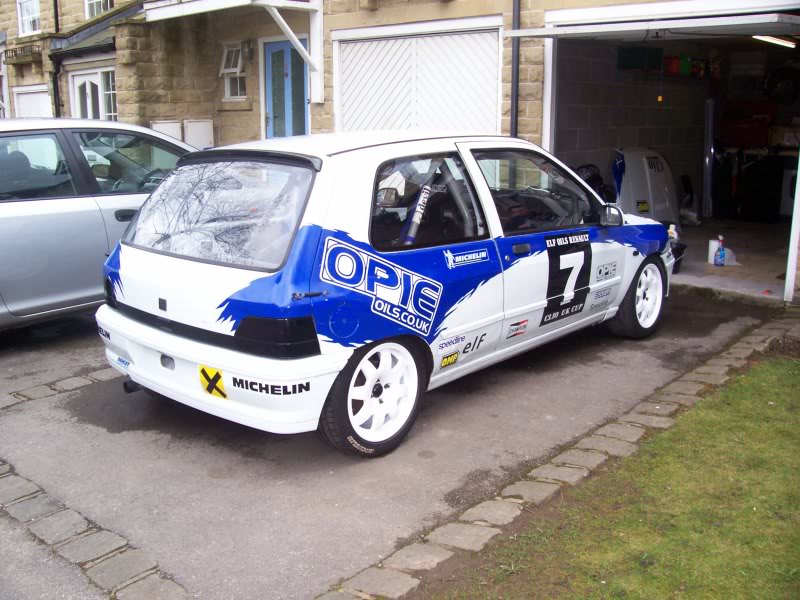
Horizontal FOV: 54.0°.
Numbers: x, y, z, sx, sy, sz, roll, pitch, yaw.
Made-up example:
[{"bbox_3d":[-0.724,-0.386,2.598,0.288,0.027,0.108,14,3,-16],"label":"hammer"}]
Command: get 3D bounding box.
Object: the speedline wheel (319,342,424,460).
[{"bbox_3d":[-0.127,0.369,3.293,0.190,0.570,0.570,10,16,42],"label":"speedline wheel"}]

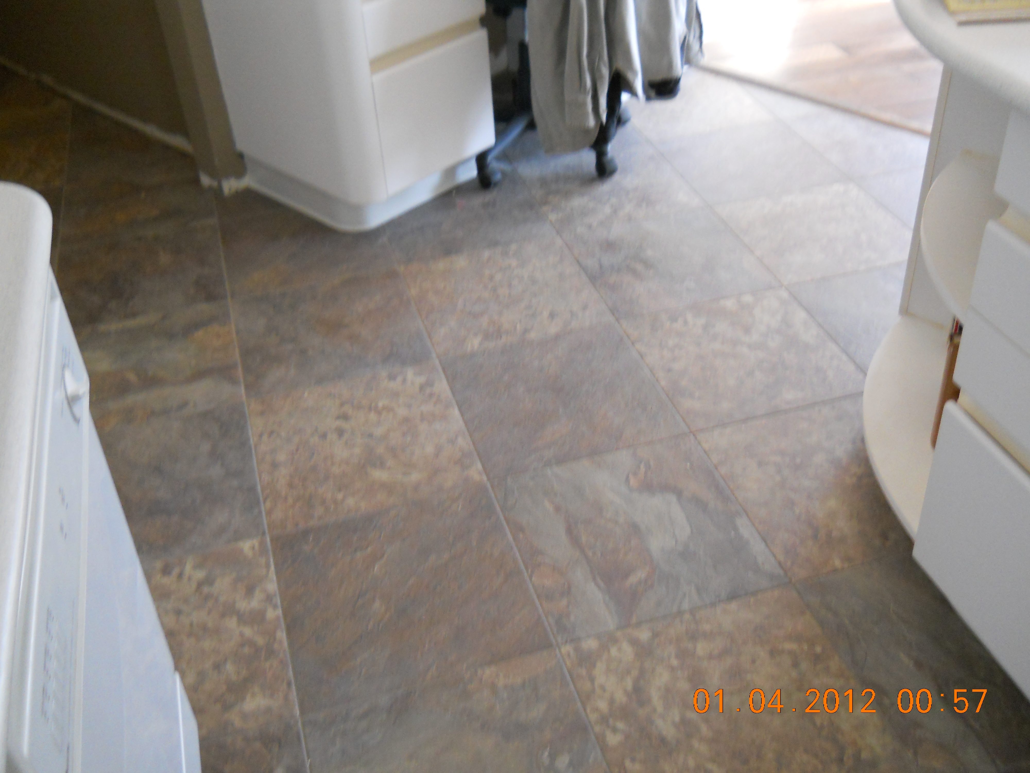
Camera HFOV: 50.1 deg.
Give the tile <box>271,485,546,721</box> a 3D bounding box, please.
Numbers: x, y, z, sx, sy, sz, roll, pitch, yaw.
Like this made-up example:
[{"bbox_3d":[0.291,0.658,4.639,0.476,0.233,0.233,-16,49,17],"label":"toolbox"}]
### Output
[{"bbox_3d":[-0.186,0.335,1.839,0.400,0.010,0.400,-12,38,-11],"label":"tile"}]

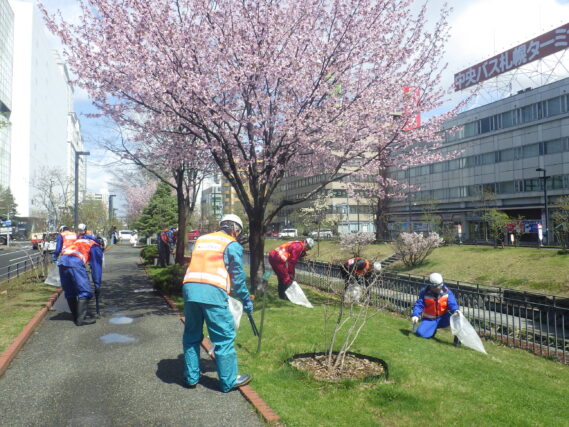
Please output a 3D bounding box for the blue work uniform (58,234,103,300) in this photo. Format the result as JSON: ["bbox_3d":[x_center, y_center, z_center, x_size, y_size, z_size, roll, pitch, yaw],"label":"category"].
[{"bbox_3d":[-3.235,0.856,7.300,0.550,1.050,0.680,-2,-2,34],"label":"blue work uniform"}]

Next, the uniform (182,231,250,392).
[{"bbox_3d":[-0.632,0.911,4.280,0.570,1.500,0.580,-2,-2,34],"label":"uniform"}]

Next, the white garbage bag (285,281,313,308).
[{"bbox_3d":[0.280,1.629,9.200,0.560,0.550,0.350,0,-1,0],"label":"white garbage bag"}]

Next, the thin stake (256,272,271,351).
[{"bbox_3d":[-0.251,1.171,5.500,0.100,0.980,0.060,5,-2,0],"label":"thin stake"}]

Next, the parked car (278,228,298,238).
[{"bbox_3d":[0.687,3.467,79.000,3.900,1.620,1.650,0,-2,6],"label":"parked car"}]

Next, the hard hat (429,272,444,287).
[{"bbox_3d":[2.411,1.055,7.300,0.220,0.160,0.270,-1,23,25],"label":"hard hat"}]

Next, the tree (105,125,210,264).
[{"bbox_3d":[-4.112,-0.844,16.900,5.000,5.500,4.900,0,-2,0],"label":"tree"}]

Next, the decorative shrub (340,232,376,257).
[{"bbox_3d":[3.832,1.677,24.500,1.850,1.250,1.650,0,-2,9],"label":"decorative shrub"}]

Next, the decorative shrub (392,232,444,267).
[{"bbox_3d":[5.735,1.541,19.700,2.150,1.450,1.900,0,-2,16],"label":"decorative shrub"}]

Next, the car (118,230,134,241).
[{"bbox_3d":[-19.051,2.653,55.500,1.700,1.500,4.200,0,-2,-19],"label":"car"}]

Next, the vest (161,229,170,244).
[{"bbox_3d":[-4.473,0.864,17.300,0.400,0.600,0.440,1,-3,-41],"label":"vest"}]

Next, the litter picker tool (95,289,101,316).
[{"bbox_3d":[-3.067,1.468,7.550,0.060,0.500,0.050,1,-2,-37],"label":"litter picker tool"}]

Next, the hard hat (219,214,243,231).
[{"bbox_3d":[-0.524,0.089,4.550,0.220,0.160,0.270,-1,-24,41],"label":"hard hat"}]

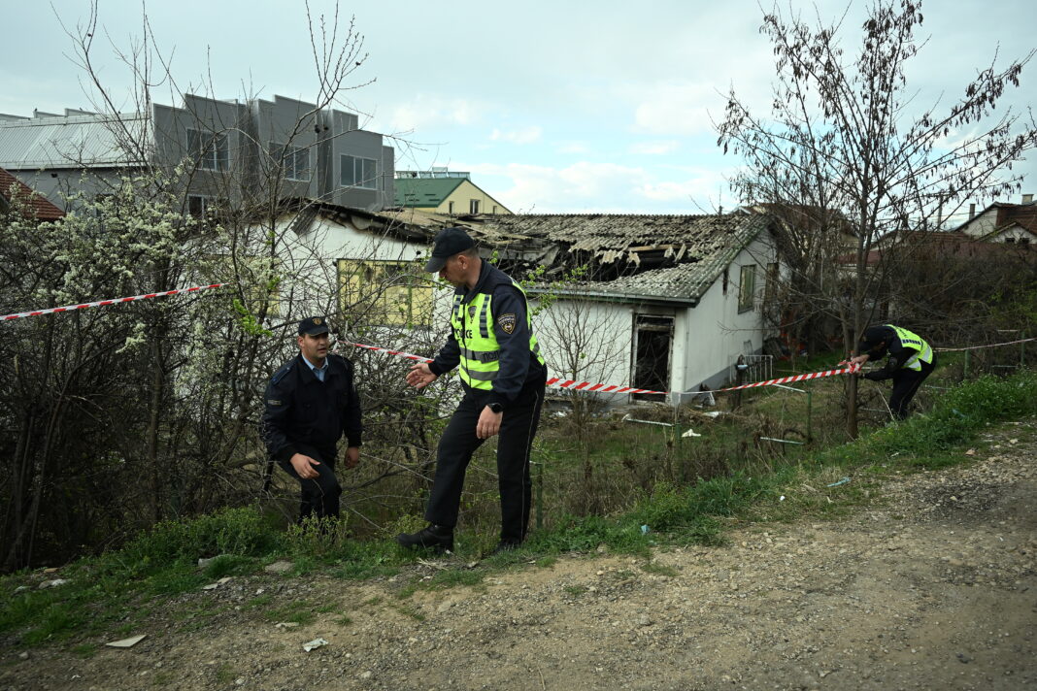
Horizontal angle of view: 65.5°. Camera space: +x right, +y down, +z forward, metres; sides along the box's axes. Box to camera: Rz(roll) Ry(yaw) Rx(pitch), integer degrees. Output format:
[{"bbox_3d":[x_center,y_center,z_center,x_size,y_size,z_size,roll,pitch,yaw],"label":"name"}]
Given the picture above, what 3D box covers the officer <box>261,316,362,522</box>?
[{"bbox_3d":[-1.306,0.584,5.080,0.560,1.560,0.620,-2,8,-27],"label":"officer"}]

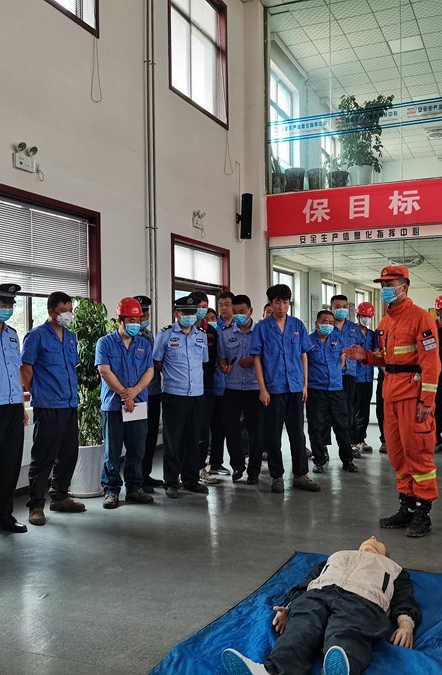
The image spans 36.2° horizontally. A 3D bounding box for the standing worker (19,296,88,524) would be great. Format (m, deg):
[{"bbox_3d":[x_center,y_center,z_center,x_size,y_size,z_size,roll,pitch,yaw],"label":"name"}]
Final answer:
[{"bbox_3d":[-1.312,0.498,5.225,0.500,1.708,0.400,-1,0,-38],"label":"standing worker"}]

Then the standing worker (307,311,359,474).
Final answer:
[{"bbox_3d":[1.115,0.527,6.881,0.550,1.603,0.380,-1,0,0],"label":"standing worker"}]

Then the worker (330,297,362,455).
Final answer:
[{"bbox_3d":[1.341,0.435,7.446,0.480,1.806,0.320,-1,0,-5],"label":"worker"}]

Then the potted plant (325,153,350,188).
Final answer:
[{"bbox_3d":[1.857,-2.619,10.731,0.360,0.603,0.360,0,0,24],"label":"potted plant"}]

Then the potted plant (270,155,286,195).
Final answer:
[{"bbox_3d":[0.931,-2.656,11.135,0.260,0.700,0.260,-1,0,0],"label":"potted plant"}]

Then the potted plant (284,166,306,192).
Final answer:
[{"bbox_3d":[1.208,-2.542,11.015,0.331,0.456,0.331,-1,0,0],"label":"potted plant"}]

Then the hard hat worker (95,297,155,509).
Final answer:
[{"bbox_3d":[-0.805,0.509,5.571,0.510,1.677,0.420,-1,0,-25],"label":"hard hat worker"}]

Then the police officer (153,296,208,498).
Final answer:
[{"bbox_3d":[-0.352,0.496,6.026,0.500,1.732,0.350,-1,0,-18],"label":"police officer"}]

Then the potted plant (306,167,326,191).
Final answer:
[{"bbox_3d":[1.544,-2.520,10.869,0.322,0.426,0.322,0,0,24],"label":"potted plant"}]

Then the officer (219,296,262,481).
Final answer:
[{"bbox_3d":[0.186,0.476,6.416,0.500,1.758,0.360,-1,0,-11],"label":"officer"}]

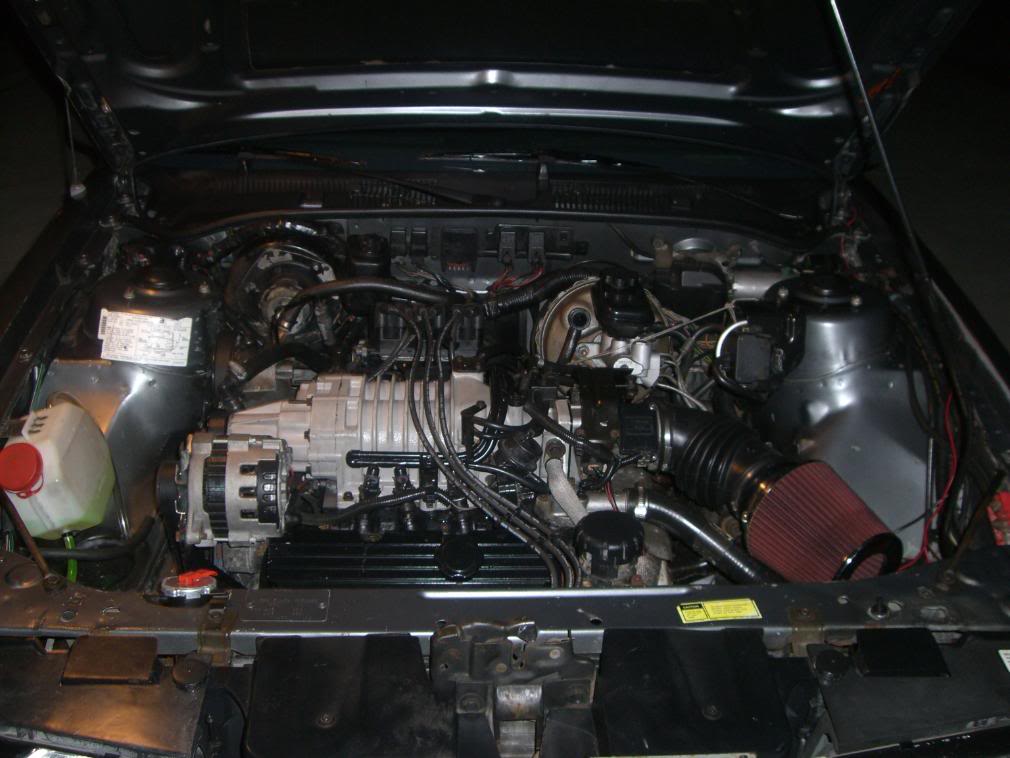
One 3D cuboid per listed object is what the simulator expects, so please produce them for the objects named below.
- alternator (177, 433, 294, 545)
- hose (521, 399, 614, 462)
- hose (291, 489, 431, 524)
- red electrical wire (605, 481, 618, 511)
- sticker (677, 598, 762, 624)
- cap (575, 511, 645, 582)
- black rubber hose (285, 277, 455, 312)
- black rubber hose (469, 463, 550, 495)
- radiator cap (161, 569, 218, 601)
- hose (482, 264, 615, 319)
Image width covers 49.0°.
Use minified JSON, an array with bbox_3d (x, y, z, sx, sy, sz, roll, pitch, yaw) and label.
[{"bbox_3d":[-0.351,0.142,1.430,0.150,0.146,0.142,0,27,0],"label":"alternator"},{"bbox_3d":[0.085,0.070,1.490,0.124,0.060,0.060,0,27,0],"label":"hose"},{"bbox_3d":[-0.185,0.164,1.430,0.175,0.042,0.040,0,27,0],"label":"hose"},{"bbox_3d":[0.139,0.152,1.450,0.018,0.036,0.020,0,27,0],"label":"red electrical wire"},{"bbox_3d":[0.240,0.262,1.249,0.085,0.002,0.038,-4,27,-7],"label":"sticker"},{"bbox_3d":[0.131,0.206,1.390,0.084,0.050,0.084,0,27,0],"label":"cap"},{"bbox_3d":[-0.206,-0.129,1.690,0.260,0.045,0.055,0,27,0],"label":"black rubber hose"},{"bbox_3d":[0.006,0.132,1.470,0.110,0.035,0.030,0,27,0],"label":"black rubber hose"},{"bbox_3d":[-0.366,0.240,1.285,0.066,0.032,0.066,0,12,0],"label":"radiator cap"},{"bbox_3d":[0.067,-0.135,1.710,0.210,0.060,0.075,6,28,11],"label":"hose"}]

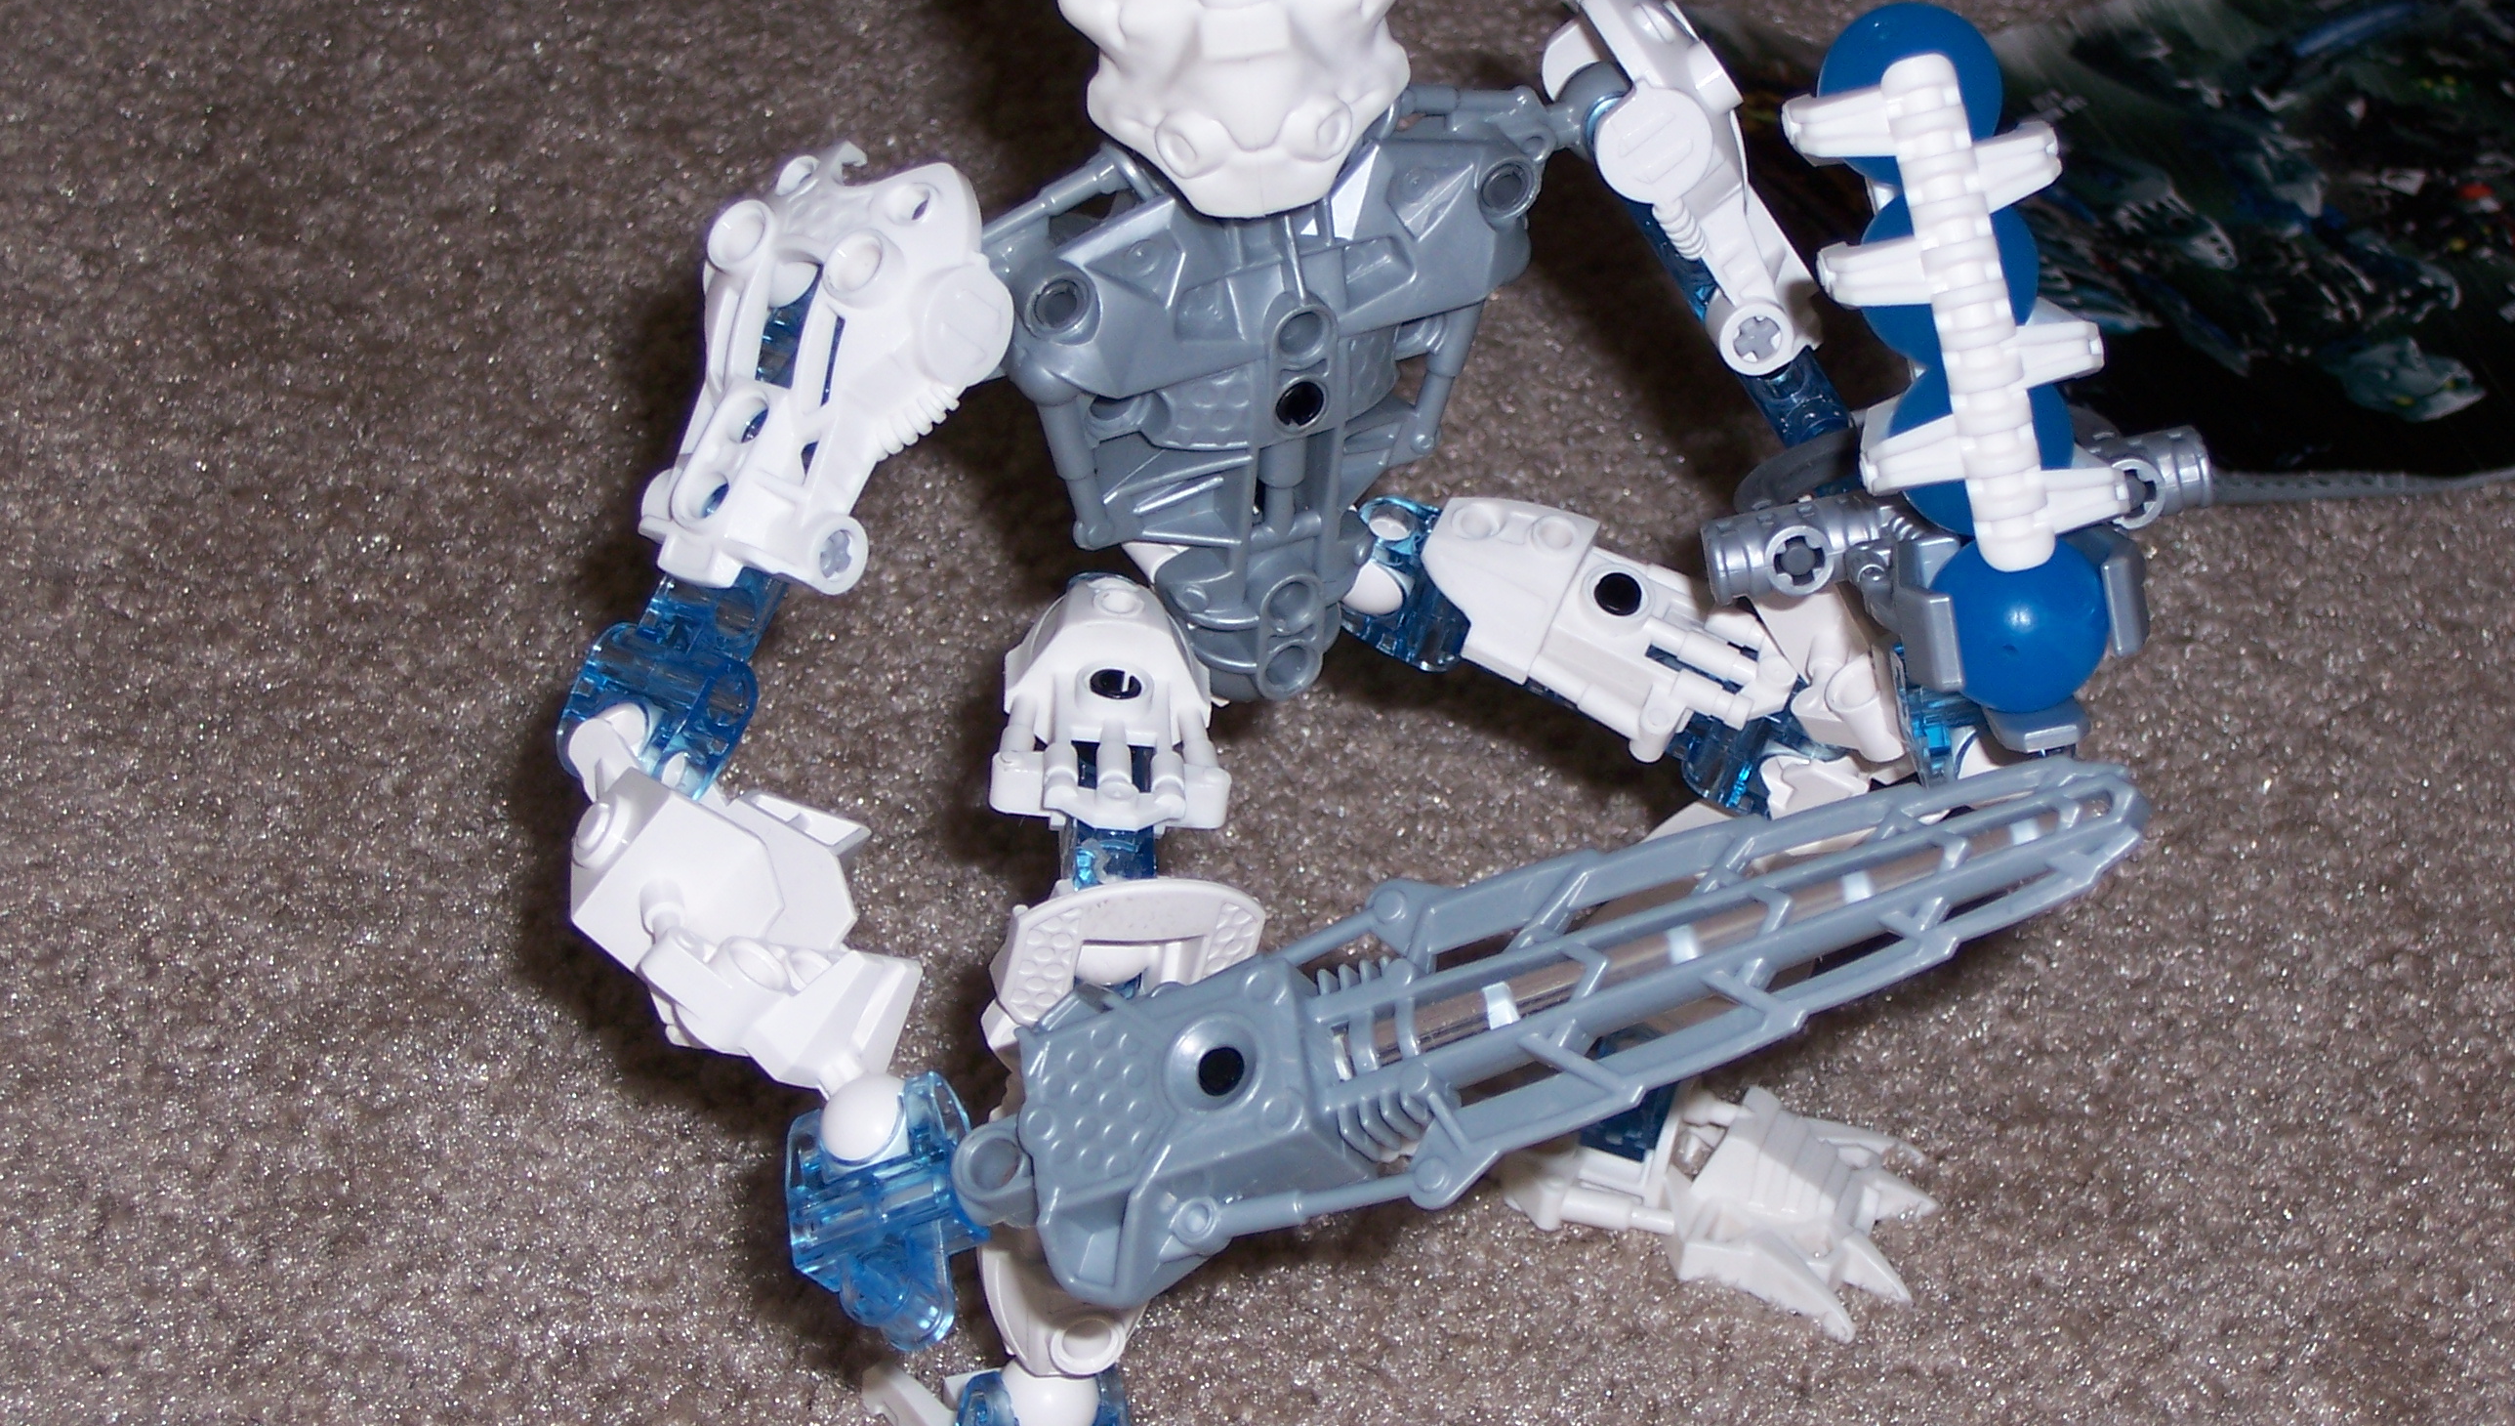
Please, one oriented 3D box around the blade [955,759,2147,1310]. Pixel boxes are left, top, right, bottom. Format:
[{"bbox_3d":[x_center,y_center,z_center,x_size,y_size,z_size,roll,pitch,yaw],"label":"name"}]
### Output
[{"bbox_3d":[0.026,0.026,0.592,0.118,0.015,0.027,-18,64,23],"label":"blade"}]

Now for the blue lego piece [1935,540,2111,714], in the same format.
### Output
[{"bbox_3d":[0.069,-0.009,0.588,0.017,0.017,0.017,0,37,0],"label":"blue lego piece"}]

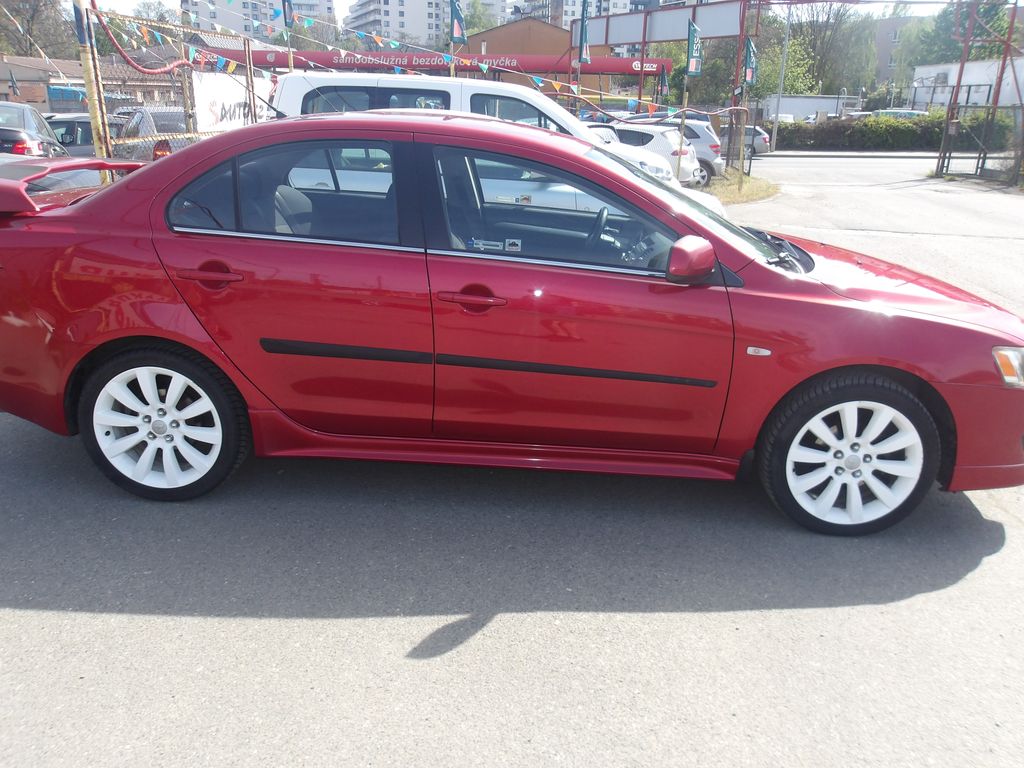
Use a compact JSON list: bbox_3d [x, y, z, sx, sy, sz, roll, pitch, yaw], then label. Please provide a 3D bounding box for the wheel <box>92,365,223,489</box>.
[{"bbox_3d":[-1.350,0.145,3.144,0.495,0.495,0.195,3,18,2],"label":"wheel"}]

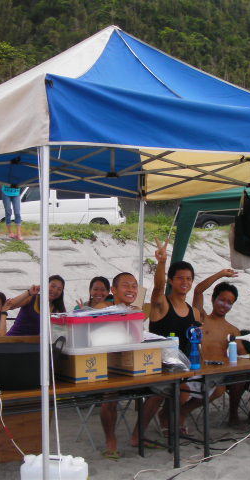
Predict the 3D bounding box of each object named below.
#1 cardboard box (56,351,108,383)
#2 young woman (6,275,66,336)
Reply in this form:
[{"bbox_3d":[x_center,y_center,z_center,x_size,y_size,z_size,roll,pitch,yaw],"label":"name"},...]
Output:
[{"bbox_3d":[-0.266,0.728,4.144,0.213,0.168,0.280,1,-1,-35],"label":"cardboard box"},{"bbox_3d":[-0.670,0.830,5.200,0.520,1.150,0.680,0,0,-18],"label":"young woman"}]

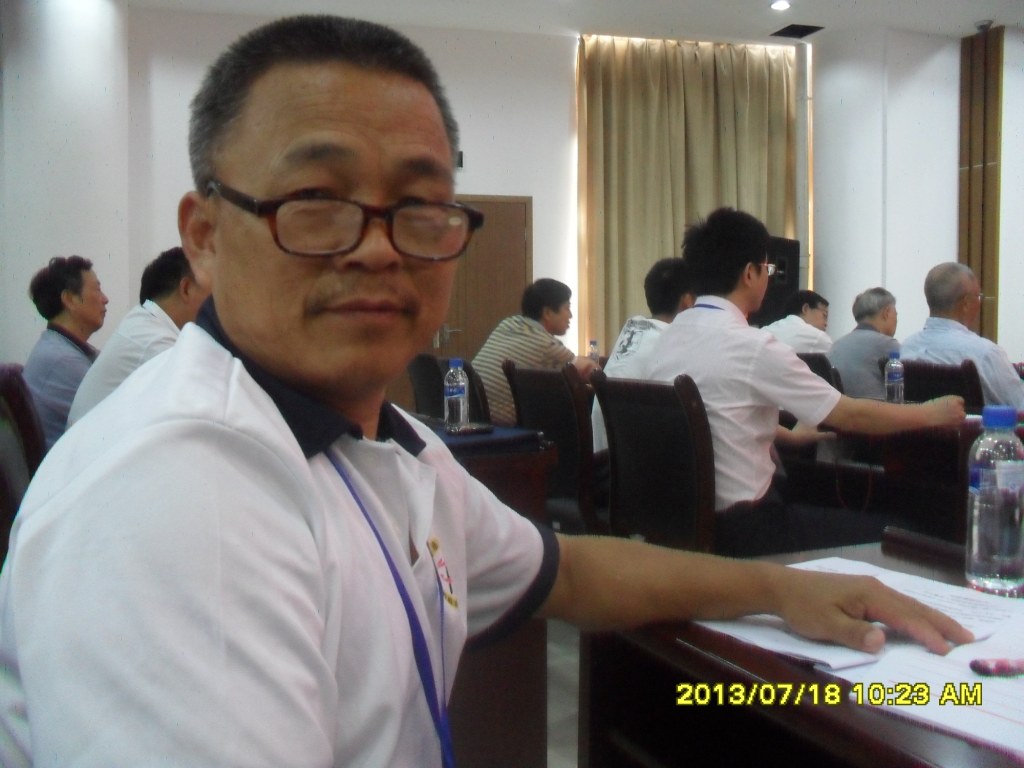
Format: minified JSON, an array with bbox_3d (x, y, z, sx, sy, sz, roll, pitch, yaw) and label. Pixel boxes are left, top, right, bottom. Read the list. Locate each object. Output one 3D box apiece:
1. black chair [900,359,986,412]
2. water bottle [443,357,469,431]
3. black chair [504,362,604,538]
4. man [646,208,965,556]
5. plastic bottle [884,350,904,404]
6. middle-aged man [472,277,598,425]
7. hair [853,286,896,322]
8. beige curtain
[{"bbox_3d":[1.683,0.351,3.809,0.580,0.920,0.500,-1,3,-24],"label":"black chair"},{"bbox_3d":[-0.137,0.027,2.575,0.061,0.183,0.061,0,3,0],"label":"water bottle"},{"bbox_3d":[0.318,0.373,3.400,0.580,0.920,0.500,-1,3,-24],"label":"black chair"},{"bbox_3d":[0.704,0.216,2.658,0.820,1.310,0.520,-1,3,-24],"label":"man"},{"bbox_3d":[1.320,-0.021,3.574,0.062,0.183,0.062,-1,3,-22],"label":"plastic bottle"},{"bbox_3d":[0.190,0.182,4.165,0.750,1.220,0.500,-1,3,-12],"label":"middle-aged man"},{"bbox_3d":[1.571,-0.340,4.488,0.180,0.155,0.155,-1,3,-22],"label":"hair"},{"bbox_3d":[1.537,-1.188,8.910,2.020,3.450,0.140,-1,3,-12],"label":"beige curtain"}]

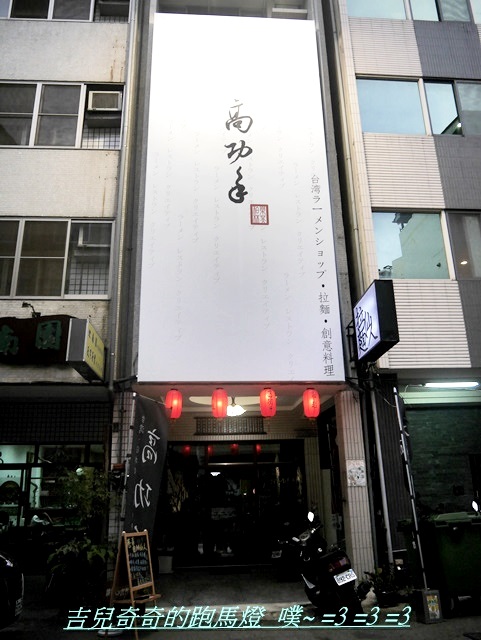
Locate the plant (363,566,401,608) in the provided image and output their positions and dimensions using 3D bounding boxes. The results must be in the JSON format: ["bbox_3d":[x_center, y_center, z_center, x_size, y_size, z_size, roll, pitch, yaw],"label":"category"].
[{"bbox_3d":[1.919,3.631,7.063,0.460,0.500,0.420,0,-19,-4],"label":"plant"}]

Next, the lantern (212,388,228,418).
[{"bbox_3d":[-0.313,1.299,8.057,0.255,0.455,0.255,0,-19,-4],"label":"lantern"}]

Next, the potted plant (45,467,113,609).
[{"bbox_3d":[-2.239,2.973,7.188,0.840,1.780,0.740,0,-19,-4],"label":"potted plant"}]

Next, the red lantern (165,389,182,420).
[{"bbox_3d":[-1.027,1.301,8.003,0.255,0.455,0.255,0,-19,-4],"label":"red lantern"}]

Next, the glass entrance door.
[{"bbox_3d":[-0.138,3.956,11.351,3.324,2.550,0.200,0,-19,-4],"label":"glass entrance door"}]

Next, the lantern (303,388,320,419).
[{"bbox_3d":[1.116,1.317,8.158,0.255,0.455,0.255,0,-19,-4],"label":"lantern"}]

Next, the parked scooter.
[{"bbox_3d":[1.133,3.376,7.197,0.660,1.180,1.750,-4,-18,-13],"label":"parked scooter"}]

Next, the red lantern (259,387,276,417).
[{"bbox_3d":[0.430,1.303,8.111,0.255,0.455,0.255,0,-19,-4],"label":"red lantern"}]

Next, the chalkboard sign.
[{"bbox_3d":[-1.286,3.168,6.293,0.500,1.150,0.440,-11,-21,28],"label":"chalkboard sign"}]

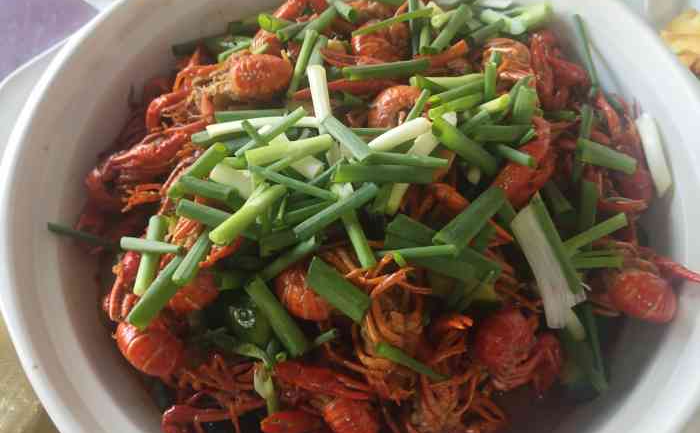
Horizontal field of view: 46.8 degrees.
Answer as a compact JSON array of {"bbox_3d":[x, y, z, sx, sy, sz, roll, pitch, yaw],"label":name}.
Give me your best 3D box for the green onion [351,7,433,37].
[{"bbox_3d":[0.025,-0.110,0.457,0.048,0.004,0.004,-19,63,-9],"label":"green onion"}]

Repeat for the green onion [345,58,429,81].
[{"bbox_3d":[0.019,-0.074,0.410,0.043,0.005,0.006,-9,64,-5],"label":"green onion"}]

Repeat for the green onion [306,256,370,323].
[{"bbox_3d":[-0.005,0.032,0.350,0.031,0.005,0.010,36,67,15],"label":"green onion"}]

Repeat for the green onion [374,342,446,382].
[{"bbox_3d":[0.027,0.065,0.356,0.034,0.004,0.004,26,66,2],"label":"green onion"}]

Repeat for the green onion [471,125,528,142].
[{"bbox_3d":[0.073,-0.040,0.396,0.030,0.007,0.007,-4,64,-9],"label":"green onion"}]

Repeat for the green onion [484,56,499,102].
[{"bbox_3d":[0.075,-0.073,0.428,0.006,0.006,0.029,3,62,2],"label":"green onion"}]

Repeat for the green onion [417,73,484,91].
[{"bbox_3d":[0.049,-0.068,0.401,0.037,0.005,0.006,-4,59,-7],"label":"green onion"}]

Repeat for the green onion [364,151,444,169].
[{"bbox_3d":[0.025,-0.026,0.366,0.038,0.004,0.005,3,60,0],"label":"green onion"}]

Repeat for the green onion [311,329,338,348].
[{"bbox_3d":[-0.012,0.059,0.391,0.015,0.004,0.004,-30,65,-15],"label":"green onion"}]

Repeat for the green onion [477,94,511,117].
[{"bbox_3d":[0.070,-0.055,0.393,0.021,0.005,0.005,-26,62,-24],"label":"green onion"}]

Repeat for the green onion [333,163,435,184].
[{"bbox_3d":[0.015,-0.020,0.369,0.046,0.007,0.008,0,60,1],"label":"green onion"}]

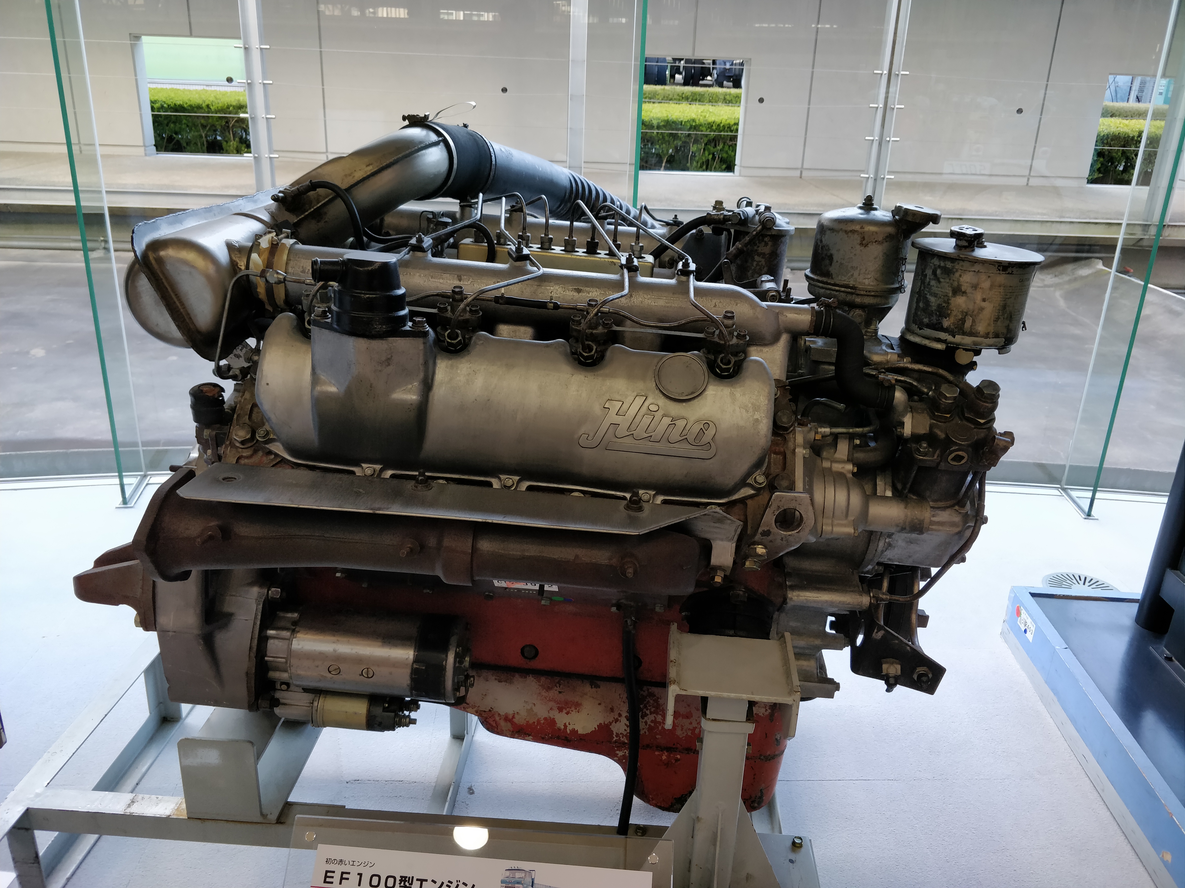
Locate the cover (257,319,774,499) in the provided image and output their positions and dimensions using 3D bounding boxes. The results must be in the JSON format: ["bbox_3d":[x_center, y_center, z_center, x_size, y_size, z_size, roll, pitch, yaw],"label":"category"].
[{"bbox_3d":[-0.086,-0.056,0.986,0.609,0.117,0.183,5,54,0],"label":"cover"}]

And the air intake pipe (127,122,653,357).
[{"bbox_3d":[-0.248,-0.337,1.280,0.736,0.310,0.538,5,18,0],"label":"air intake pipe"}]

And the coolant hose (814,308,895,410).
[{"bbox_3d":[0.357,-0.120,1.131,0.116,0.132,0.071,5,18,0],"label":"coolant hose"}]

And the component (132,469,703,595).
[{"bbox_3d":[-0.211,0.107,1.015,0.675,0.117,0.117,5,18,0],"label":"component"}]

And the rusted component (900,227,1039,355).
[{"bbox_3d":[0.525,-0.221,1.145,0.170,0.165,0.170,5,18,0],"label":"rusted component"}]

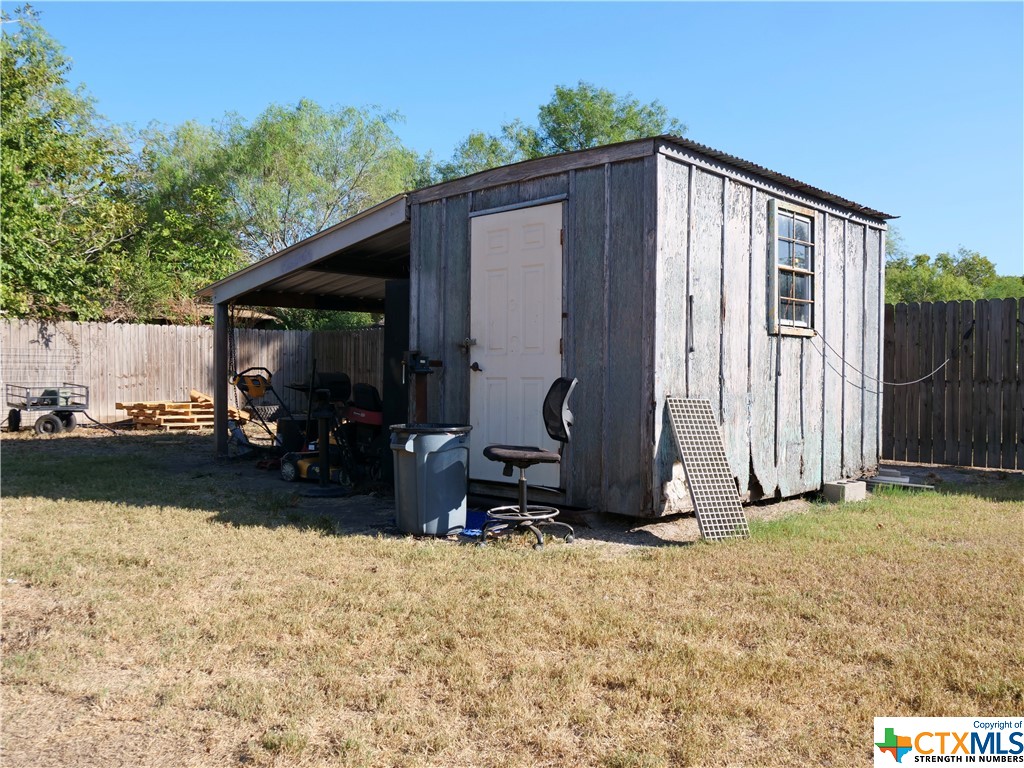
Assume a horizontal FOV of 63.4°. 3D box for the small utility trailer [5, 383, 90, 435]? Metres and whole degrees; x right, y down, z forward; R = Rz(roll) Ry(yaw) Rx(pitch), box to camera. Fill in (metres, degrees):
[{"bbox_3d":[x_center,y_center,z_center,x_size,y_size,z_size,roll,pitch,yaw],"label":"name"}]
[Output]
[{"bbox_3d":[-7.000,0.375,12.450,0.810,0.700,1.370,0,1,-43],"label":"small utility trailer"}]

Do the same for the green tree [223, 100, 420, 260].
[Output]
[{"bbox_3d":[-4.830,-3.200,21.000,5.200,7.700,5.200,0,1,0],"label":"green tree"}]

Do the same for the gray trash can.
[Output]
[{"bbox_3d":[-0.525,0.620,5.420,0.550,0.700,0.550,0,1,0],"label":"gray trash can"}]

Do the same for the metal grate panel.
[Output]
[{"bbox_3d":[1.259,0.551,5.336,0.350,1.010,0.038,2,-29,-25],"label":"metal grate panel"}]

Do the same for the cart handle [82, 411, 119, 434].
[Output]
[{"bbox_3d":[-5.910,0.550,11.900,0.520,0.340,0.120,0,1,-3],"label":"cart handle"}]

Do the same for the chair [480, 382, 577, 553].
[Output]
[{"bbox_3d":[0.100,0.455,5.050,0.600,0.990,0.590,0,1,-16],"label":"chair"}]

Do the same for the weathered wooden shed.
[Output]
[{"bbox_3d":[0.026,-0.388,8.878,6.420,2.455,3.780,1,1,45],"label":"weathered wooden shed"}]

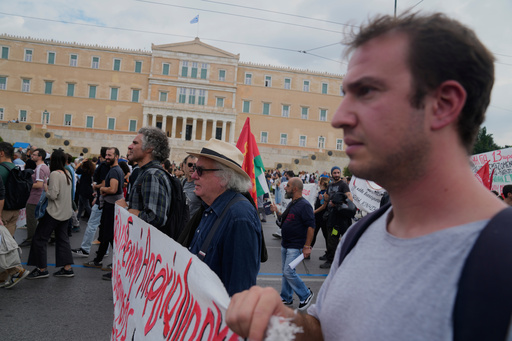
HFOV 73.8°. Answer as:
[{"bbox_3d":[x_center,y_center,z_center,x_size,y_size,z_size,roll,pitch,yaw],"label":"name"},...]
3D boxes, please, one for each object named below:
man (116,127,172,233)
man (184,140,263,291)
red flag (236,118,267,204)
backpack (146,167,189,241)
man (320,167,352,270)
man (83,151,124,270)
[{"bbox_3d":[-0.780,0.580,2.340,0.500,1.770,0.540,5,-2,-20],"label":"man"},{"bbox_3d":[-0.170,0.660,1.700,0.460,1.670,0.530,5,-2,-23],"label":"man"},{"bbox_3d":[-0.090,-0.090,4.700,0.500,1.250,0.280,4,-2,0],"label":"red flag"},{"bbox_3d":[-0.600,0.260,2.420,0.250,0.500,0.320,5,-2,-21],"label":"backpack"},{"bbox_3d":[1.430,0.830,6.100,0.500,1.790,0.580,6,-3,-44],"label":"man"},{"bbox_3d":[-2.210,0.570,5.000,0.600,1.750,0.520,5,-2,-19],"label":"man"}]

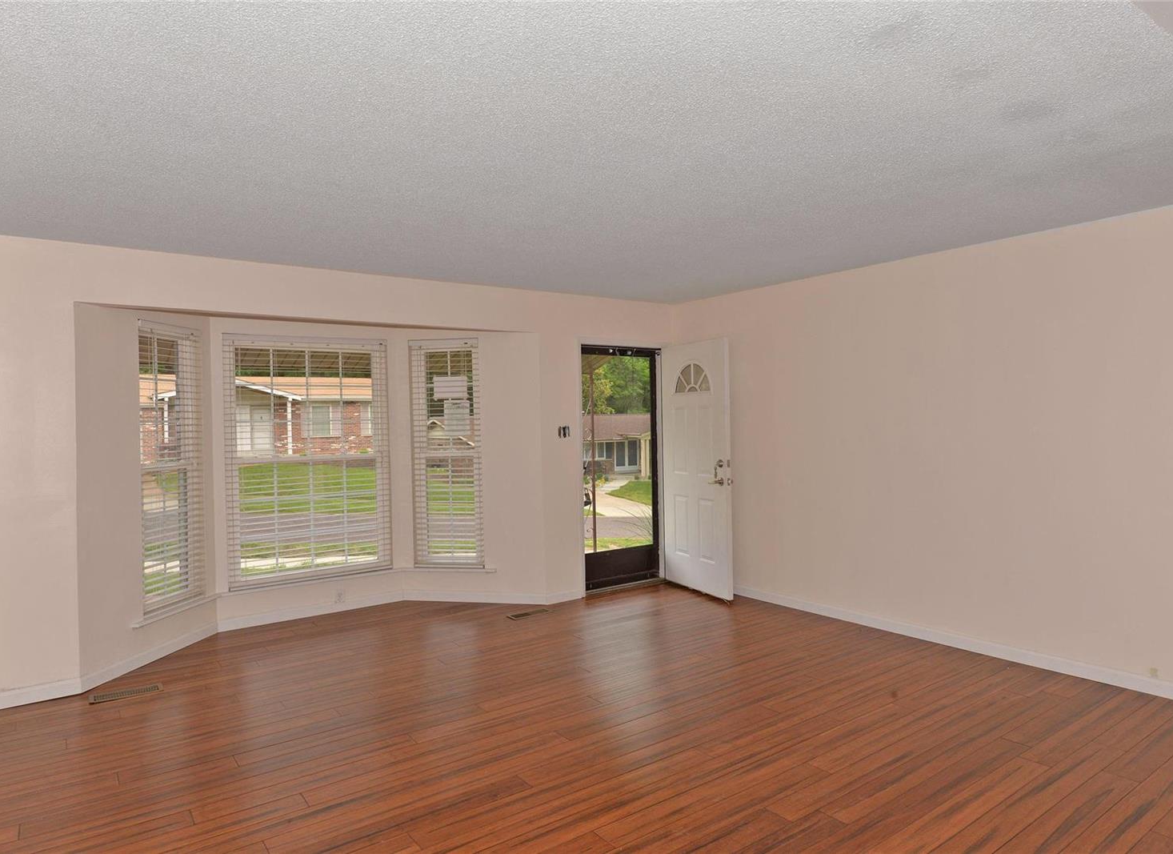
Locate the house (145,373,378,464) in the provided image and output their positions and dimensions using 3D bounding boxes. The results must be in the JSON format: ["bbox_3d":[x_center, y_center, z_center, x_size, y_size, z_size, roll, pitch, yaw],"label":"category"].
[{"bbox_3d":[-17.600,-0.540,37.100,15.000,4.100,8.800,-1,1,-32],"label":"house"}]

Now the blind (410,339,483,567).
[{"bbox_3d":[-1.114,0.216,5.988,0.594,1.828,0.055,-1,1,10],"label":"blind"}]

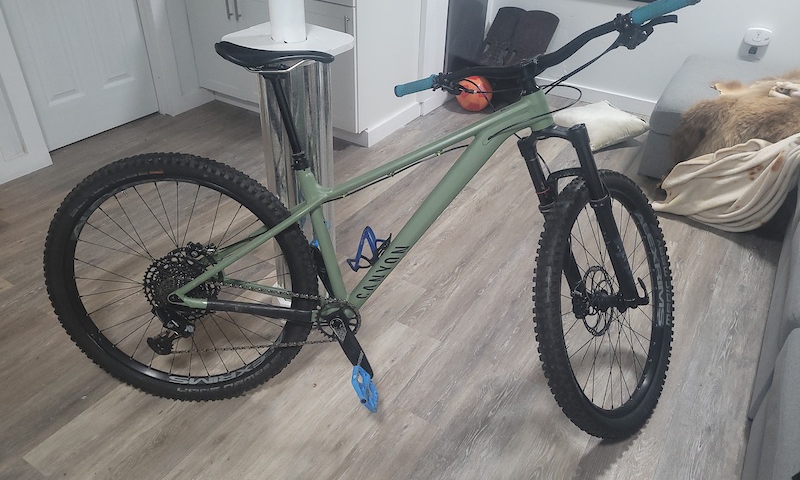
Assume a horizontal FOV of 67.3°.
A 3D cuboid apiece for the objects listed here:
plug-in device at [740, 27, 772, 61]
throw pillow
[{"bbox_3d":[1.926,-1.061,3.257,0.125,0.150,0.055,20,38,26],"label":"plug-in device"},{"bbox_3d":[1.148,-0.674,3.452,0.440,0.130,0.440,-13,36,-21],"label":"throw pillow"}]

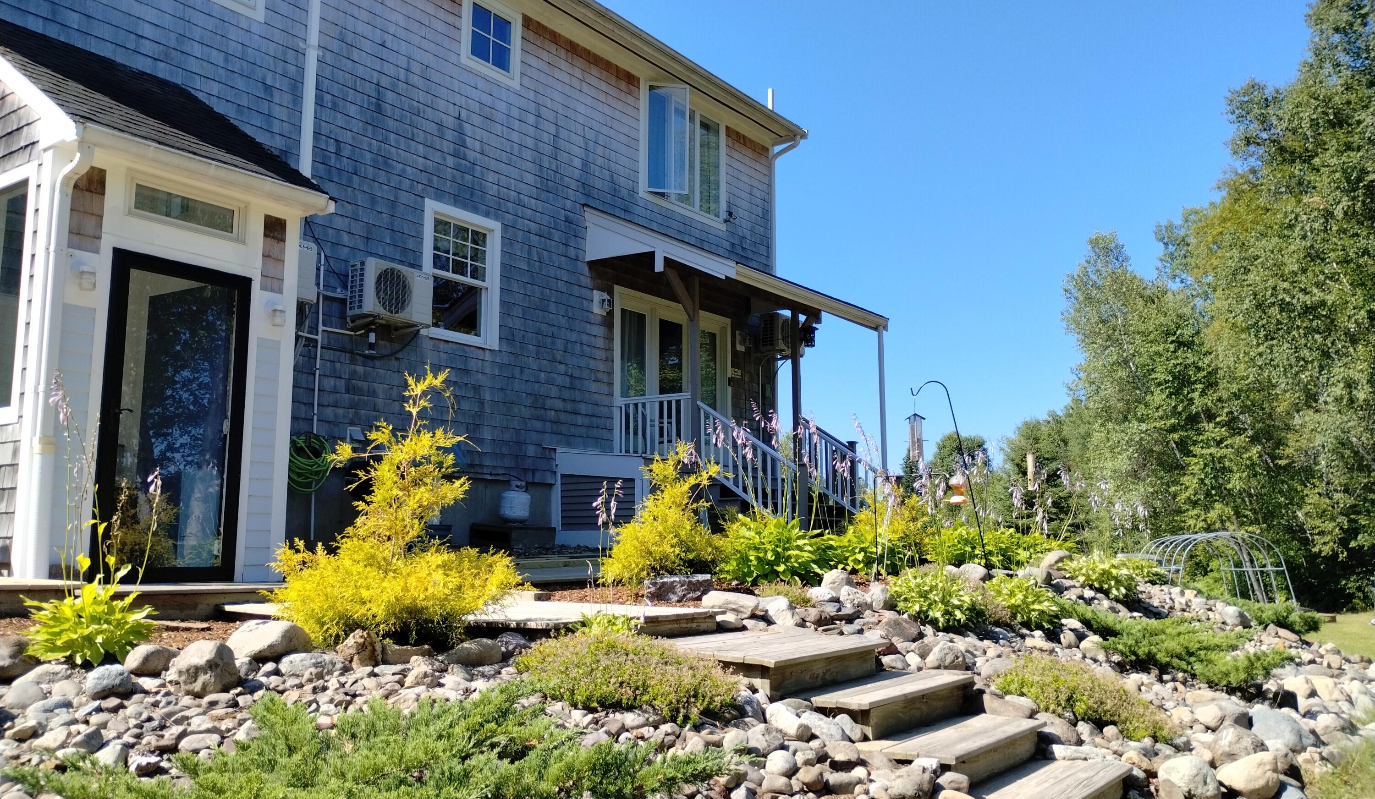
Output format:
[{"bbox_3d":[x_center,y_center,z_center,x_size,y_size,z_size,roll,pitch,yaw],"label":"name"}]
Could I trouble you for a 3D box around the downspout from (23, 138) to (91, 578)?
[{"bbox_3d":[-3.666,-0.253,6.514,0.300,2.570,0.140,-7,-11,36],"label":"downspout"}]

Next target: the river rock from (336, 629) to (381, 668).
[{"bbox_3d":[-1.552,1.180,5.250,0.210,0.200,0.180,2,-9,-16],"label":"river rock"}]

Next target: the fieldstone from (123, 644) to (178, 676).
[{"bbox_3d":[-2.098,1.016,4.350,0.205,0.120,0.170,4,-9,-25],"label":"fieldstone"}]

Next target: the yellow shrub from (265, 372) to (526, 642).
[{"bbox_3d":[-1.296,0.480,4.950,1.060,1.150,1.050,2,-8,-14],"label":"yellow shrub"}]

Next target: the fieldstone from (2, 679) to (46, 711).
[{"bbox_3d":[-2.232,0.997,3.750,0.138,0.095,0.120,5,-9,-30],"label":"fieldstone"}]

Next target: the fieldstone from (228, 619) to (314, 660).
[{"bbox_3d":[-1.785,1.031,4.750,0.350,0.165,0.260,3,-9,-20],"label":"fieldstone"}]

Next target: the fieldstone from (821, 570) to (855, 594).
[{"bbox_3d":[0.972,1.188,7.200,0.215,0.165,0.180,-1,-8,8],"label":"fieldstone"}]

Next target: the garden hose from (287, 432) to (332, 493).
[{"bbox_3d":[-3.372,0.556,9.783,0.190,0.530,0.440,-7,-11,36],"label":"garden hose"}]

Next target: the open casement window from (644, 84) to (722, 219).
[{"bbox_3d":[0.117,-3.307,14.988,0.420,1.450,1.680,-7,-11,36],"label":"open casement window"}]

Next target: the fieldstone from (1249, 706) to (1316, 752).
[{"bbox_3d":[2.886,1.595,5.400,0.300,0.195,0.250,-5,-10,27],"label":"fieldstone"}]

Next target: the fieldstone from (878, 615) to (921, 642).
[{"bbox_3d":[0.991,1.076,5.200,0.205,0.130,0.165,-1,-8,10],"label":"fieldstone"}]

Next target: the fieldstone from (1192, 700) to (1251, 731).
[{"bbox_3d":[2.807,1.657,5.850,0.280,0.170,0.240,-4,-9,25],"label":"fieldstone"}]

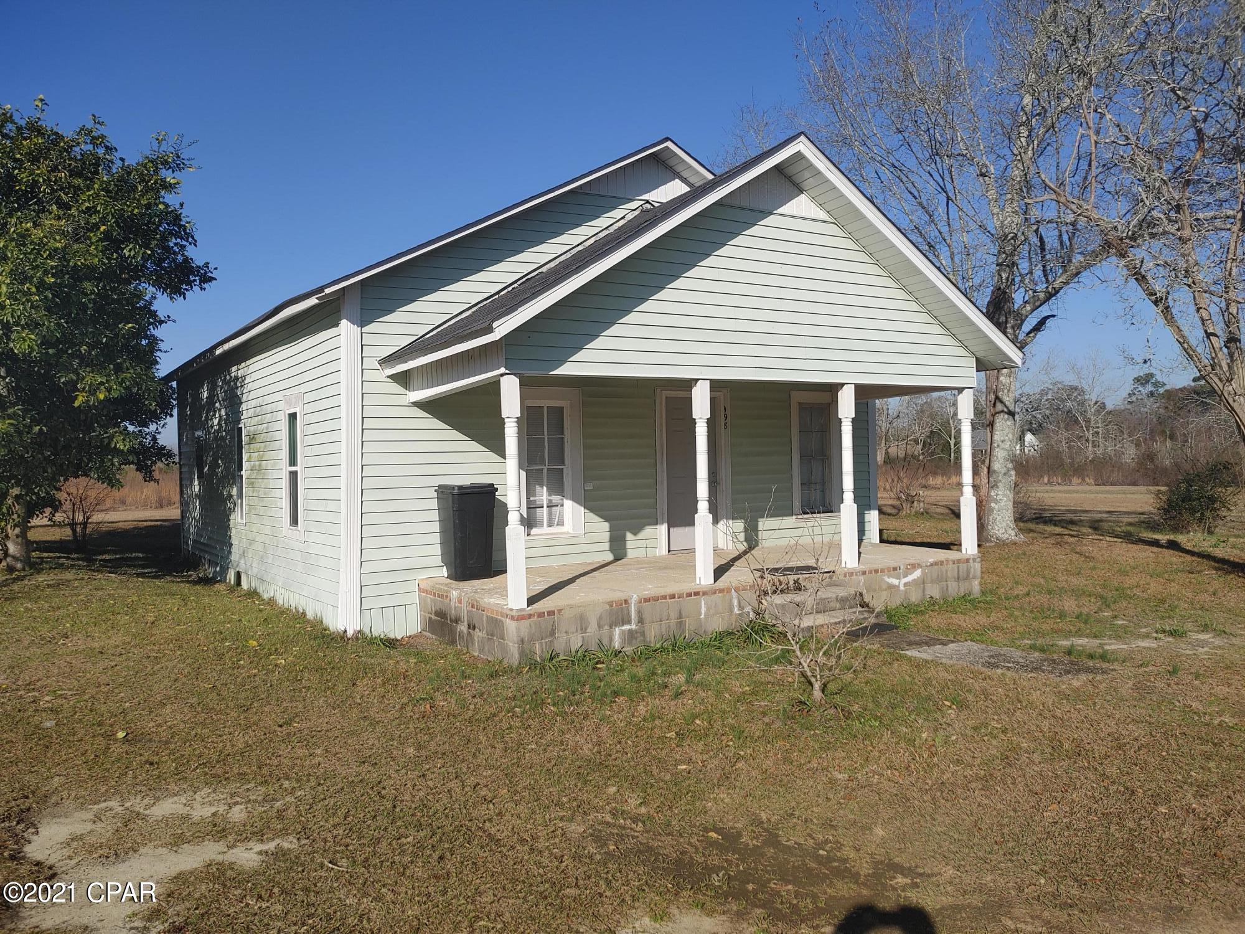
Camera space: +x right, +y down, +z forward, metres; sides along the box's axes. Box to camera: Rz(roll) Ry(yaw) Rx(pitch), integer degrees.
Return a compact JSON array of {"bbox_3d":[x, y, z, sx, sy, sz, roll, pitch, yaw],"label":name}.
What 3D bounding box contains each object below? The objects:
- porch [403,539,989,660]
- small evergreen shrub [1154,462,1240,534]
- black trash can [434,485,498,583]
[{"bbox_3d":[1.115,1.373,10.564,6.250,0.470,2.230,-2,1,-33],"label":"porch"},{"bbox_3d":[11.421,0.586,18.523,1.520,1.430,1.520,-2,1,-33],"label":"small evergreen shrub"},{"bbox_3d":[-1.626,0.693,9.776,0.480,1.000,0.510,-2,1,-33],"label":"black trash can"}]

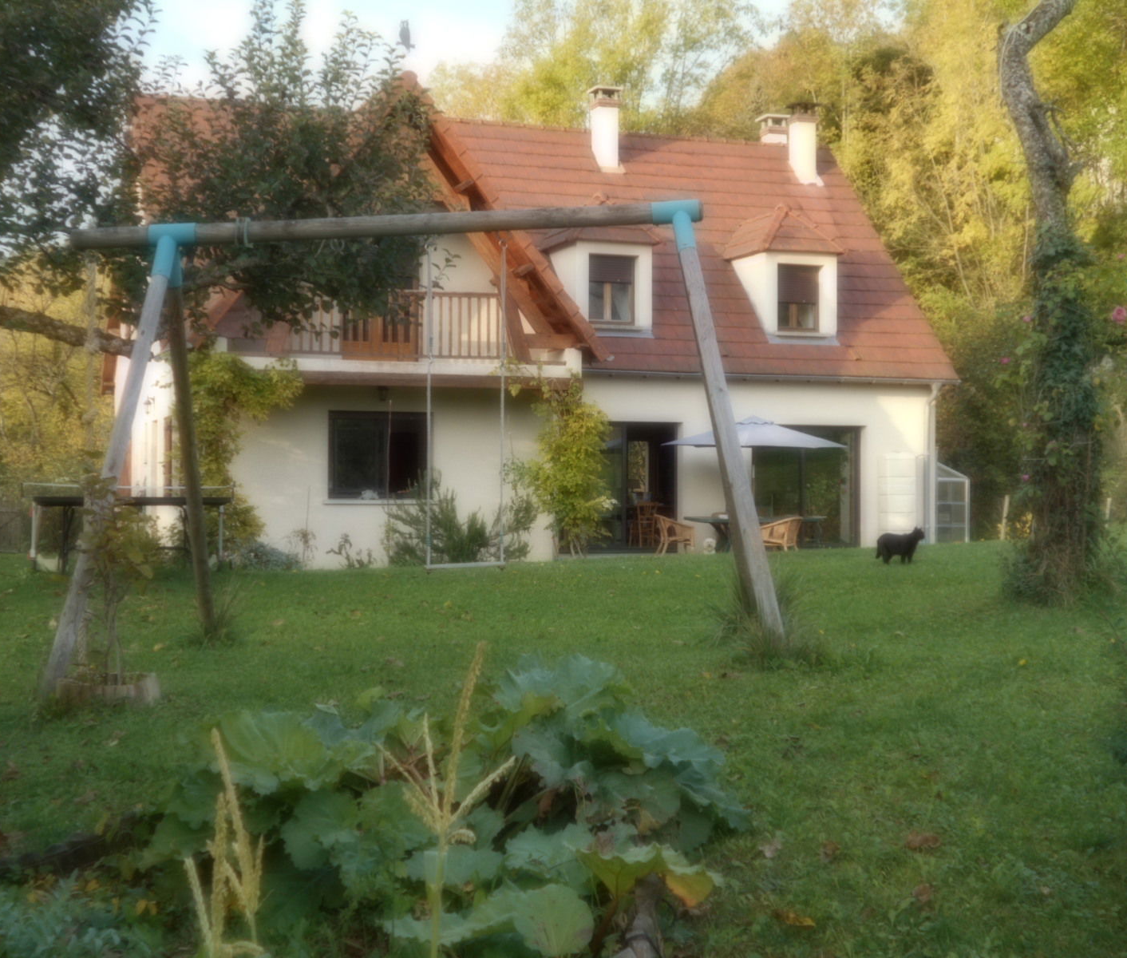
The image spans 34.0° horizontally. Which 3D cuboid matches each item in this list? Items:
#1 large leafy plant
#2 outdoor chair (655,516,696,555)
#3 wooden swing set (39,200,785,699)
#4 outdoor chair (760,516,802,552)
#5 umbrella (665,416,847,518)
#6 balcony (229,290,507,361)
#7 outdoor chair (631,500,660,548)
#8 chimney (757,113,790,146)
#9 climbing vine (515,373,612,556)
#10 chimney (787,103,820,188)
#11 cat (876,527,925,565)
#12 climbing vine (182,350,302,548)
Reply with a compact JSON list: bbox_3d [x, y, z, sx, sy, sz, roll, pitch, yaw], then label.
[{"bbox_3d":[-0.343,0.936,5.400,1.750,0.720,1.600,0,0,0],"label":"large leafy plant"},{"bbox_3d":[1.821,0.931,30.200,0.620,0.700,0.620,0,0,-19],"label":"outdoor chair"},{"bbox_3d":[-0.800,-0.175,10.300,4.000,2.600,2.050,0,0,3],"label":"wooden swing set"},{"bbox_3d":[3.560,0.945,30.400,0.620,0.700,0.620,0,0,28],"label":"outdoor chair"},{"bbox_3d":[3.151,0.124,30.294,2.950,2.330,2.950,0,0,0],"label":"umbrella"},{"bbox_3d":[-3.013,-2.271,27.847,4.217,1.080,1.100,0,0,-19],"label":"balcony"},{"bbox_3d":[1.490,0.827,33.600,0.430,0.870,0.450,0,0,-29],"label":"outdoor chair"},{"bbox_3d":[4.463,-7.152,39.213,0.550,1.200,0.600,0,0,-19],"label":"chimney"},{"bbox_3d":[0.008,-0.221,30.200,1.500,3.000,1.000,0,0,-19],"label":"climbing vine"},{"bbox_3d":[4.880,-6.736,37.368,0.500,1.614,0.580,0,0,-19],"label":"chimney"},{"bbox_3d":[3.468,0.692,19.000,0.510,0.385,0.170,0,0,0],"label":"cat"},{"bbox_3d":[-4.934,-0.419,28.200,1.850,3.100,1.000,0,0,-19],"label":"climbing vine"}]

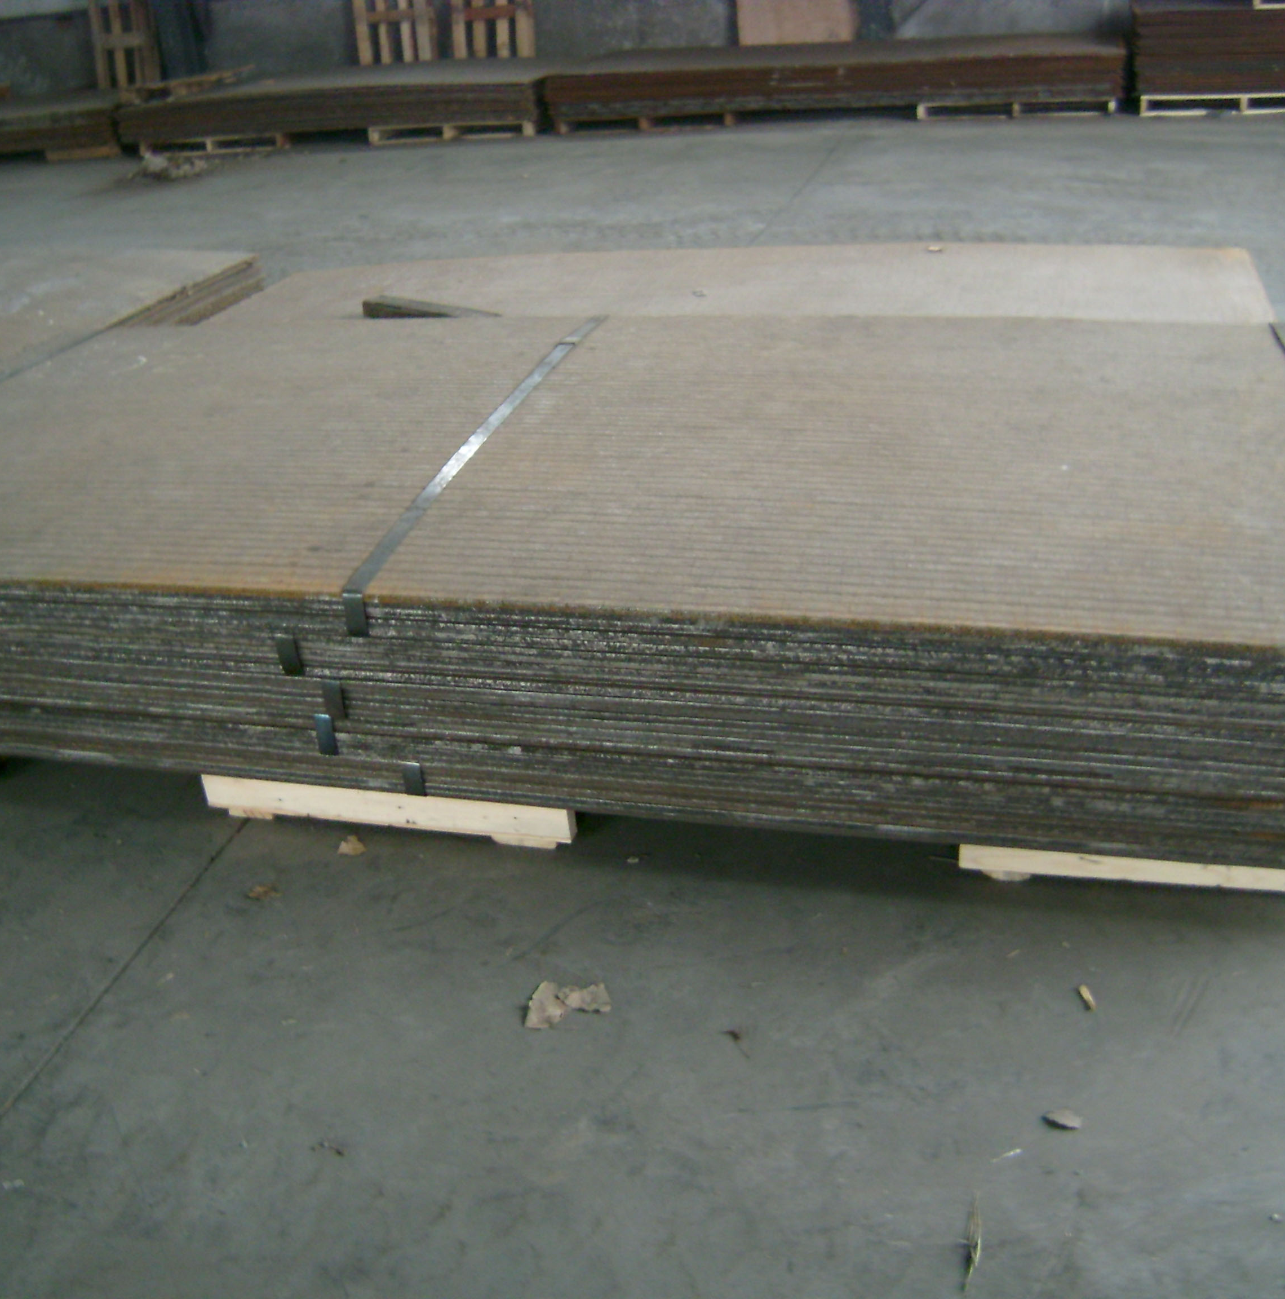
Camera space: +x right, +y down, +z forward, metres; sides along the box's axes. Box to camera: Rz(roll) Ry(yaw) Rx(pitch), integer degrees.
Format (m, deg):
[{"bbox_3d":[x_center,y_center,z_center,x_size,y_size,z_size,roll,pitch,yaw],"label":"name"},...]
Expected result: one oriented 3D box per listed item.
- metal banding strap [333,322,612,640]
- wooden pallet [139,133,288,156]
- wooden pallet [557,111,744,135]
[{"bbox_3d":[-0.280,-0.409,2.790,0.033,0.080,1.445,3,30,14],"label":"metal banding strap"},{"bbox_3d":[-2.594,-3.378,9.097,0.951,0.097,1.050,0,30,9],"label":"wooden pallet"},{"bbox_3d":[0.127,-3.319,8.568,1.055,0.097,1.050,2,30,12],"label":"wooden pallet"}]

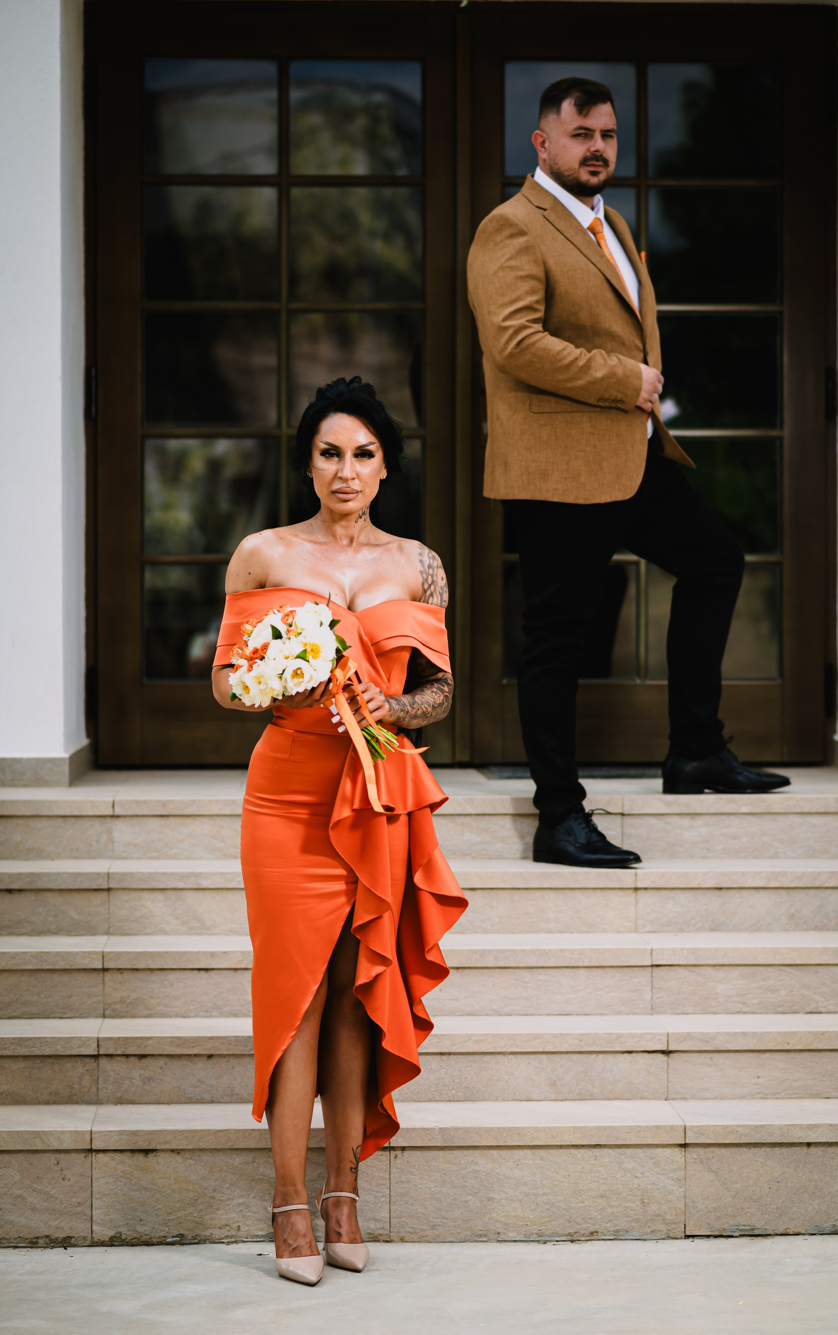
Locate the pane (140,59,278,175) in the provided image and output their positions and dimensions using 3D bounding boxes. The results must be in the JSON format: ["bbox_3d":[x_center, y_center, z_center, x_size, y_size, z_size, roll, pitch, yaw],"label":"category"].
[{"bbox_3d":[-0.591,-1.560,8.938,0.380,0.330,0.020,0,1,-3],"label":"pane"}]

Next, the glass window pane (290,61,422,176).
[{"bbox_3d":[-0.176,-1.534,8.806,0.367,0.320,0.020,0,1,-3],"label":"glass window pane"}]

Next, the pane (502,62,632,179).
[{"bbox_3d":[0.423,-1.534,8.839,0.370,0.320,0.020,0,1,-3],"label":"pane"}]

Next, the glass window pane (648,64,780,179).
[{"bbox_3d":[0.843,-1.561,9.013,0.378,0.327,0.020,0,1,-3],"label":"glass window pane"}]

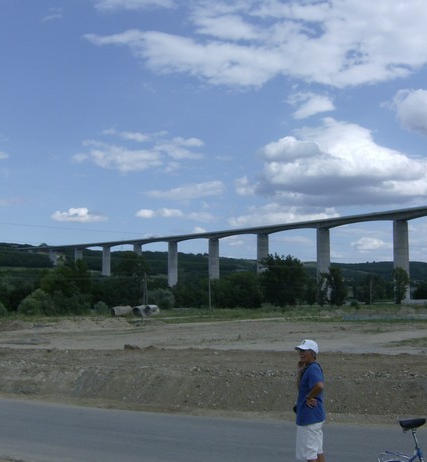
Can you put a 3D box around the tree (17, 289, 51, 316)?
[{"bbox_3d":[-36.562,14.523,130.000,6.800,5.600,6.200,0,-4,0],"label":"tree"}]

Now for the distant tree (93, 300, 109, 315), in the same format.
[{"bbox_3d":[-23.483,15.898,133.000,3.200,2.800,3.000,0,-4,0],"label":"distant tree"}]

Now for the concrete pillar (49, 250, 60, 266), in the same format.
[{"bbox_3d":[-356.956,61.660,1435.000,13.000,37.000,8.000,3,-5,-40],"label":"concrete pillar"}]

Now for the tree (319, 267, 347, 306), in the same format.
[{"bbox_3d":[33.469,15.609,180.000,7.800,11.200,7.400,0,-4,0],"label":"tree"}]

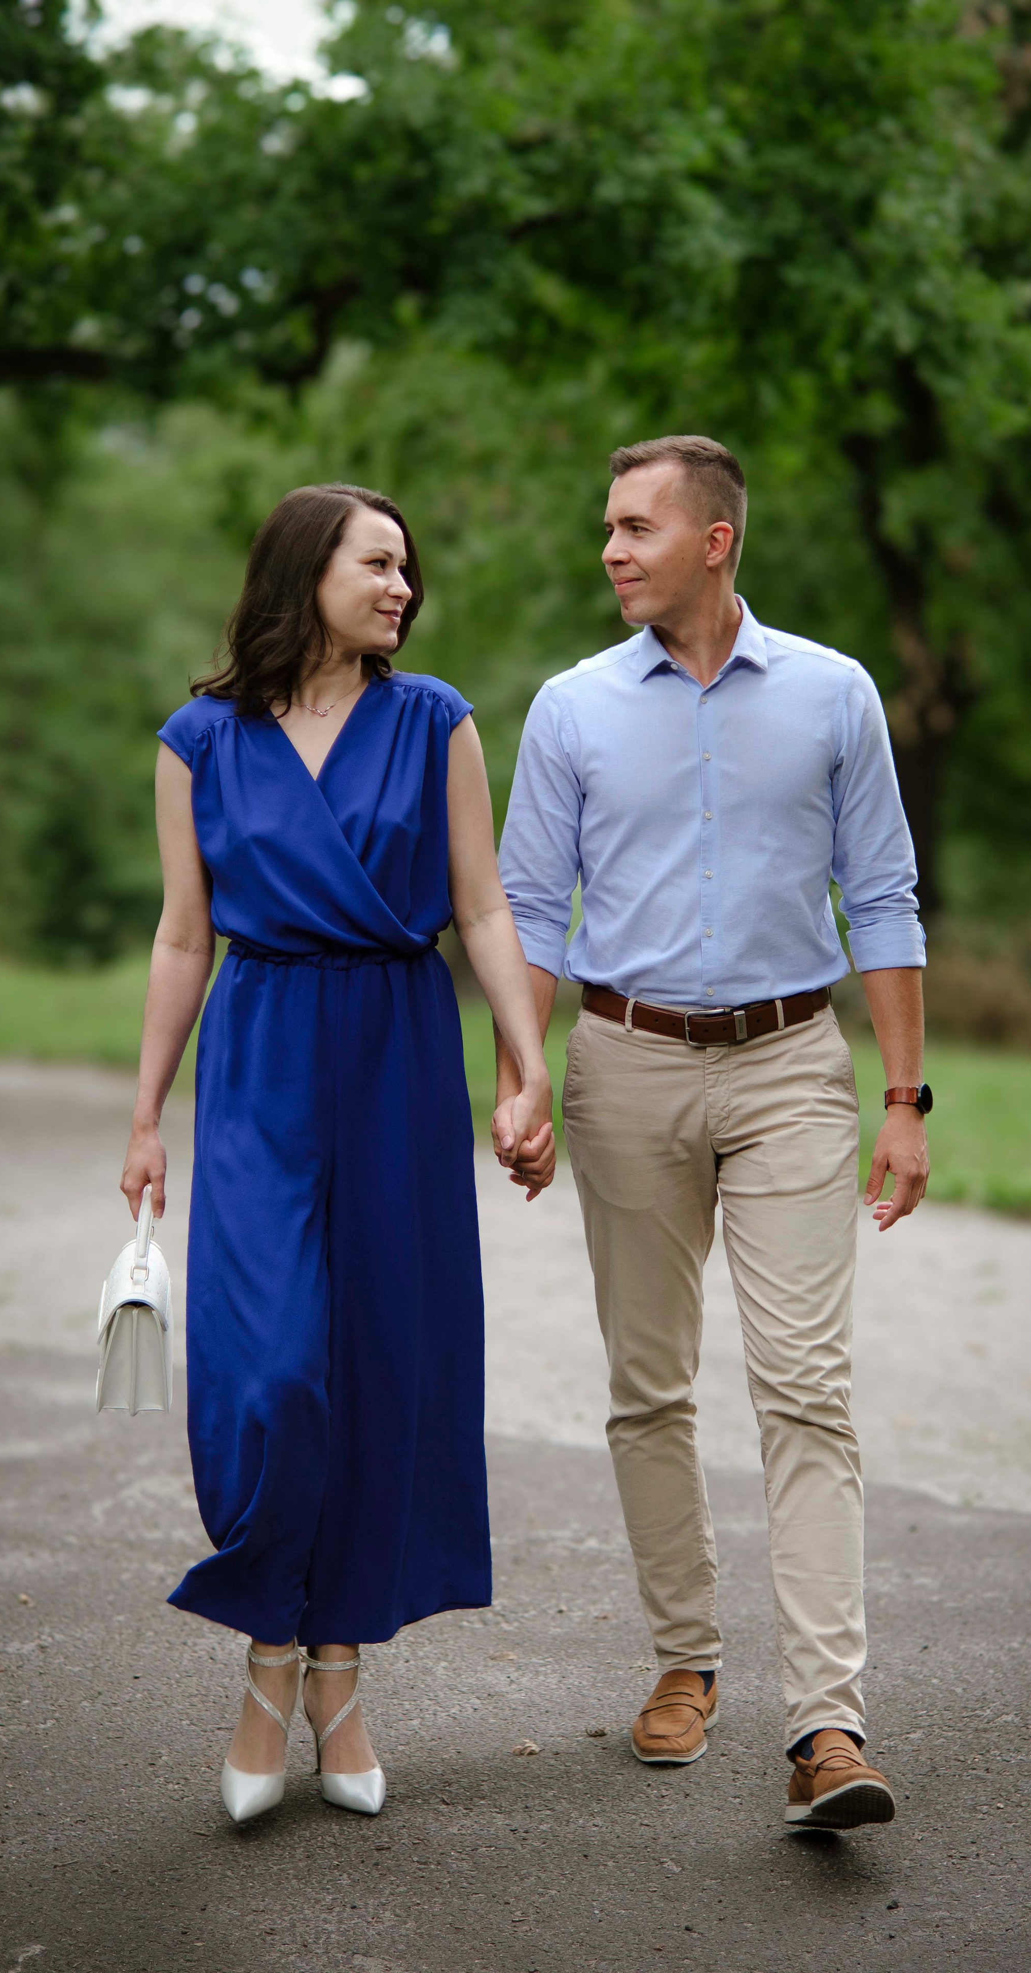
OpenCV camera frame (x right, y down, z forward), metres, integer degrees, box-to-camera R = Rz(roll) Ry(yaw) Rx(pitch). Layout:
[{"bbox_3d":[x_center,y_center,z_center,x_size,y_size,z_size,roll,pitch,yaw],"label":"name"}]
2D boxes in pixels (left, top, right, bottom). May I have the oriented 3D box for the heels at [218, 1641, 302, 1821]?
[{"bbox_3d":[-0.339,0.981,3.620,0.088,0.190,0.215,0,2,9],"label":"heels"}]

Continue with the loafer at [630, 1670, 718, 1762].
[{"bbox_3d":[0.234,1.010,3.880,0.108,0.105,0.285,0,2,10],"label":"loafer"}]

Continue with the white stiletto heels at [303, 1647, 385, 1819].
[{"bbox_3d":[-0.230,0.988,3.645,0.085,0.175,0.230,-1,3,-22],"label":"white stiletto heels"}]

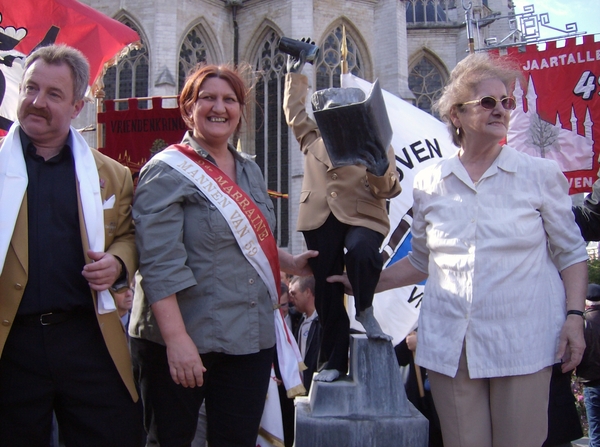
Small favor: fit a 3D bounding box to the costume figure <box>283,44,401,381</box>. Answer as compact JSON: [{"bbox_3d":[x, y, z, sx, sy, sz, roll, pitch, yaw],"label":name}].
[{"bbox_3d":[0.145,-0.063,2.186,0.400,1.170,0.430,-1,-6,8],"label":"costume figure"}]

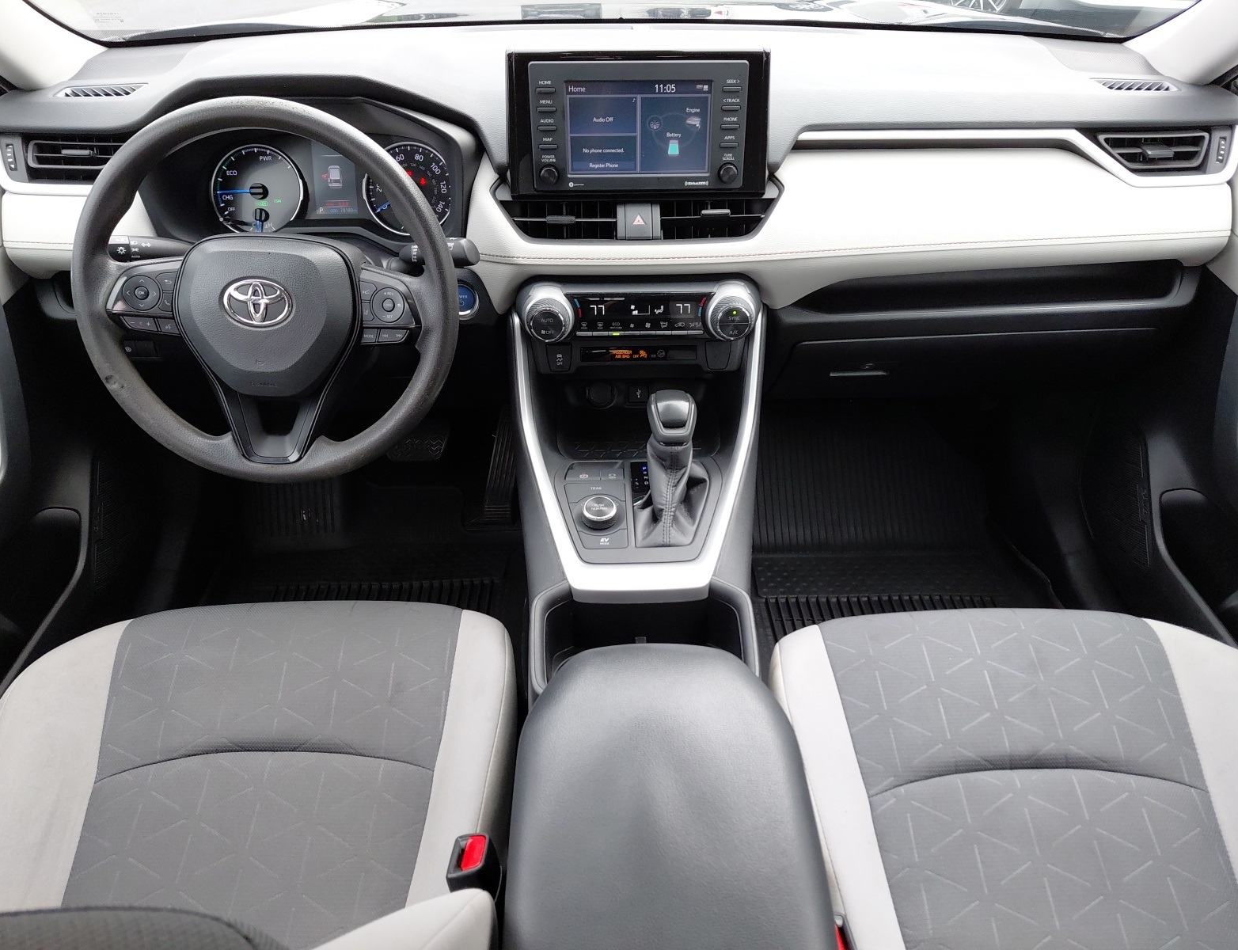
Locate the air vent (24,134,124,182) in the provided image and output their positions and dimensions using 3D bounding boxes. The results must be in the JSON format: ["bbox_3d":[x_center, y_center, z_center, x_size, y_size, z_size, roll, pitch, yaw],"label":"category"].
[{"bbox_3d":[-0.590,-0.348,1.008,0.130,0.055,0.045,-1,28,-2],"label":"air vent"}]

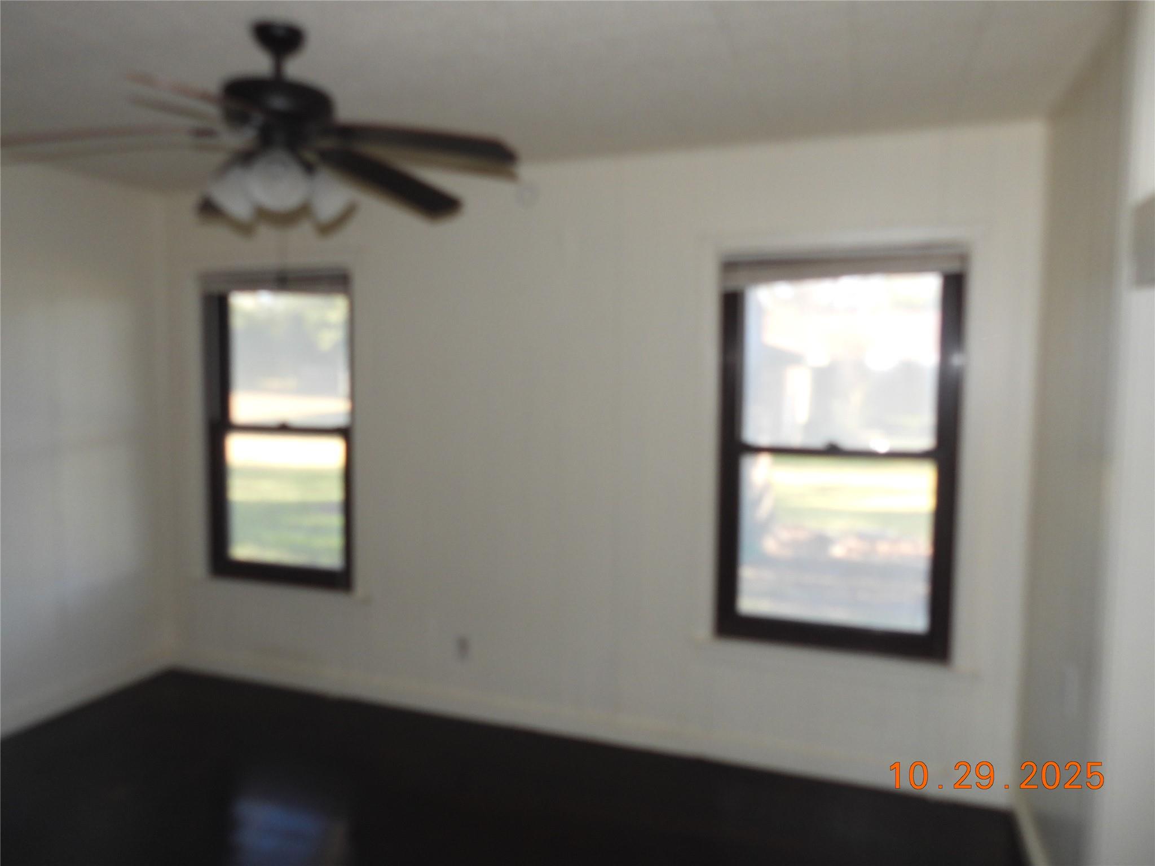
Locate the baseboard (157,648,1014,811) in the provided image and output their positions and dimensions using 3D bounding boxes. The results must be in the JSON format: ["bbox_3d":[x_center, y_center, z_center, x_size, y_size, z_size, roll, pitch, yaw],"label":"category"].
[{"bbox_3d":[-0.264,1.228,3.521,3.863,0.125,0.022,2,4,19],"label":"baseboard"}]

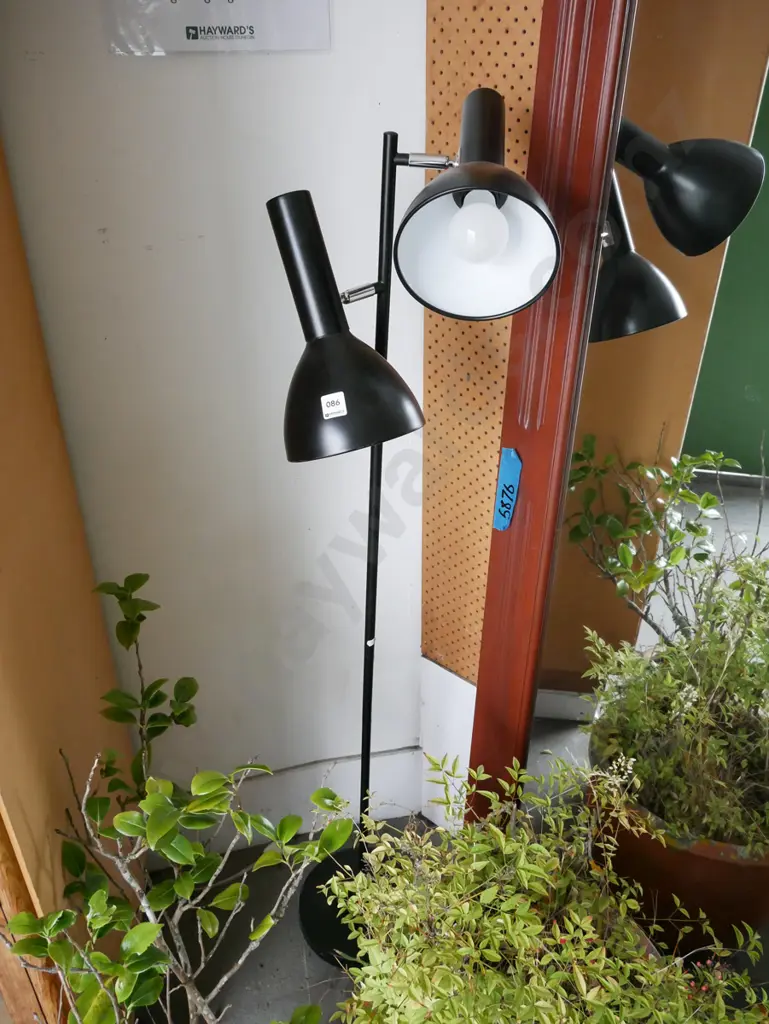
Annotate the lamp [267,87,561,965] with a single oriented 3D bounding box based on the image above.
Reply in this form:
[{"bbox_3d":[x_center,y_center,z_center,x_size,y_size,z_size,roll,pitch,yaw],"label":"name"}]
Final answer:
[{"bbox_3d":[-0.001,0.208,1.352,0.320,1.525,0.350,-1,34,-3],"label":"lamp"}]

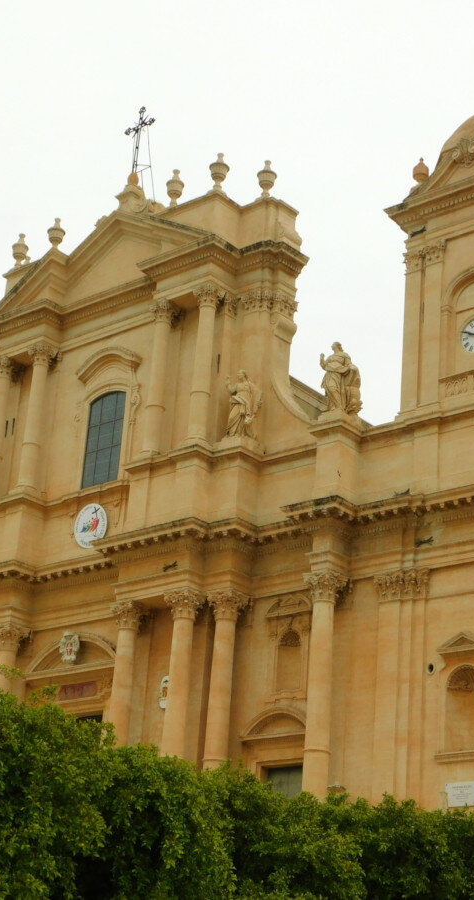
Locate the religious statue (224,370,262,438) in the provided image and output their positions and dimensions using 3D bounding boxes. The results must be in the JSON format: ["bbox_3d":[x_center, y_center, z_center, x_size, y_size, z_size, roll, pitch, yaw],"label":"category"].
[{"bbox_3d":[0.210,-1.905,63.098,1.305,3.067,0.957,-15,-29,38],"label":"religious statue"}]

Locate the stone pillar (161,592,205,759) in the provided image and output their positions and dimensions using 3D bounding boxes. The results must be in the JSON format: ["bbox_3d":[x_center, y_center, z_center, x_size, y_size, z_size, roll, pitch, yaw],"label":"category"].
[{"bbox_3d":[-2.036,8.803,51.341,1.059,8.643,1.059,-14,-29,38],"label":"stone pillar"}]

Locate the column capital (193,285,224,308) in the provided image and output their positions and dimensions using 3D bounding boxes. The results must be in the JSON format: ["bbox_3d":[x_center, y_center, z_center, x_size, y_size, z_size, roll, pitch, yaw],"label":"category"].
[{"bbox_3d":[-1.079,-5.871,60.125,0.920,0.950,0.920,-15,-29,38],"label":"column capital"}]

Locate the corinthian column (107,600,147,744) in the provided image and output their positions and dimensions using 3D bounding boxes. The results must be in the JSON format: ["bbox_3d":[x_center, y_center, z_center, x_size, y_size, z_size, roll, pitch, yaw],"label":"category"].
[{"bbox_3d":[-4.239,9.620,55.408,1.100,8.900,1.100,-15,-29,38],"label":"corinthian column"}]

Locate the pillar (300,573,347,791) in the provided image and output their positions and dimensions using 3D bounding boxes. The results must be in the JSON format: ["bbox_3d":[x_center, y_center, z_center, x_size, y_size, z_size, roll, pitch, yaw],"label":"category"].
[{"bbox_3d":[2.525,8.007,48.566,1.059,8.643,1.059,-14,-29,38],"label":"pillar"}]

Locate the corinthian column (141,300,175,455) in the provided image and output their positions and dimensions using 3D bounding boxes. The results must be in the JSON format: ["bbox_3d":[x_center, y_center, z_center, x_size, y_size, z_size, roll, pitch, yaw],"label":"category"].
[{"bbox_3d":[-3.150,-2.763,60.545,0.950,6.650,0.950,4,-23,2],"label":"corinthian column"}]

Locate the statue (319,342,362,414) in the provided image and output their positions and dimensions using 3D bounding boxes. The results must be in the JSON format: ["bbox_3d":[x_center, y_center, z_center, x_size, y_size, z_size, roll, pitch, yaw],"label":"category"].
[{"bbox_3d":[3.511,-2.460,52.891,1.424,2.656,1.116,-14,-29,38],"label":"statue"}]

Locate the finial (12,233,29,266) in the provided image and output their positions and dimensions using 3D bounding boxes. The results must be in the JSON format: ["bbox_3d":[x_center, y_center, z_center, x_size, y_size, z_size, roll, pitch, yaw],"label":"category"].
[{"bbox_3d":[-9.728,-8.902,69.813,0.770,1.880,0.770,4,-23,2],"label":"finial"}]

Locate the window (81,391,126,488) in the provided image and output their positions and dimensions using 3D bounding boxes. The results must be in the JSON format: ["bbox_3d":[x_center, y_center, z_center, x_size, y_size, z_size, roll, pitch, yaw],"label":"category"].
[{"bbox_3d":[-5.274,-0.465,62.806,2.050,4.050,0.300,-15,-29,38],"label":"window"}]

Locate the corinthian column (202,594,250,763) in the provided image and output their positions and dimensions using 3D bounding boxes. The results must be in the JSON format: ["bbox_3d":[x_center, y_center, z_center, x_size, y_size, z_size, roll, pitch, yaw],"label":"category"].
[{"bbox_3d":[-0.672,9.103,53.488,1.100,8.900,1.100,-15,-29,38],"label":"corinthian column"}]

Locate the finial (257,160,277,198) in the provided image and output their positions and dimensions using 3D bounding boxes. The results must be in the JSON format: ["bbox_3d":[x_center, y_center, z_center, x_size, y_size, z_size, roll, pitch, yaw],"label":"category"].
[{"bbox_3d":[1.305,-11.680,67.270,0.853,1.980,0.853,4,-23,2],"label":"finial"}]

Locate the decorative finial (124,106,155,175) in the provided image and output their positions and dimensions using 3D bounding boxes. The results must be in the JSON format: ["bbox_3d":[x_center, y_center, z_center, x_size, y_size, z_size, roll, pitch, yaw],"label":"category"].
[{"bbox_3d":[-4.610,-14.589,73.477,1.740,3.610,0.218,-15,-29,38],"label":"decorative finial"}]

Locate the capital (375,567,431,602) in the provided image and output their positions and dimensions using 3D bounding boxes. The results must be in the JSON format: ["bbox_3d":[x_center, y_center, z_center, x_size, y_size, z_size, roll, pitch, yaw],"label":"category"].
[{"bbox_3d":[5.168,4.247,48.953,2.079,1.039,0.539,-14,-29,38],"label":"capital"}]

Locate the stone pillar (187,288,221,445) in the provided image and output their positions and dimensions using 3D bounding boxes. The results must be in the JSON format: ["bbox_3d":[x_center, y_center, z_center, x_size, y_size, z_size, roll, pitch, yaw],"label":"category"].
[{"bbox_3d":[-1.368,-3.332,63.514,0.848,7.308,0.848,4,-23,2],"label":"stone pillar"}]

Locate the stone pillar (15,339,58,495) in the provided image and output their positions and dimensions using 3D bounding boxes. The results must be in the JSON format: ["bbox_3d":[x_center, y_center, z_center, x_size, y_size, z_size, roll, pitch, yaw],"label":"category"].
[{"bbox_3d":[-9.021,-1.325,69.766,0.848,7.308,0.848,-15,-29,38],"label":"stone pillar"}]

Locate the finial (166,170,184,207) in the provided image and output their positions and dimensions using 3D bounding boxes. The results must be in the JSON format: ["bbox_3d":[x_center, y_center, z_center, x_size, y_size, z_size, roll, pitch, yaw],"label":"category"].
[{"bbox_3d":[-2.538,-10.711,63.905,0.770,1.880,0.770,4,-23,2],"label":"finial"}]

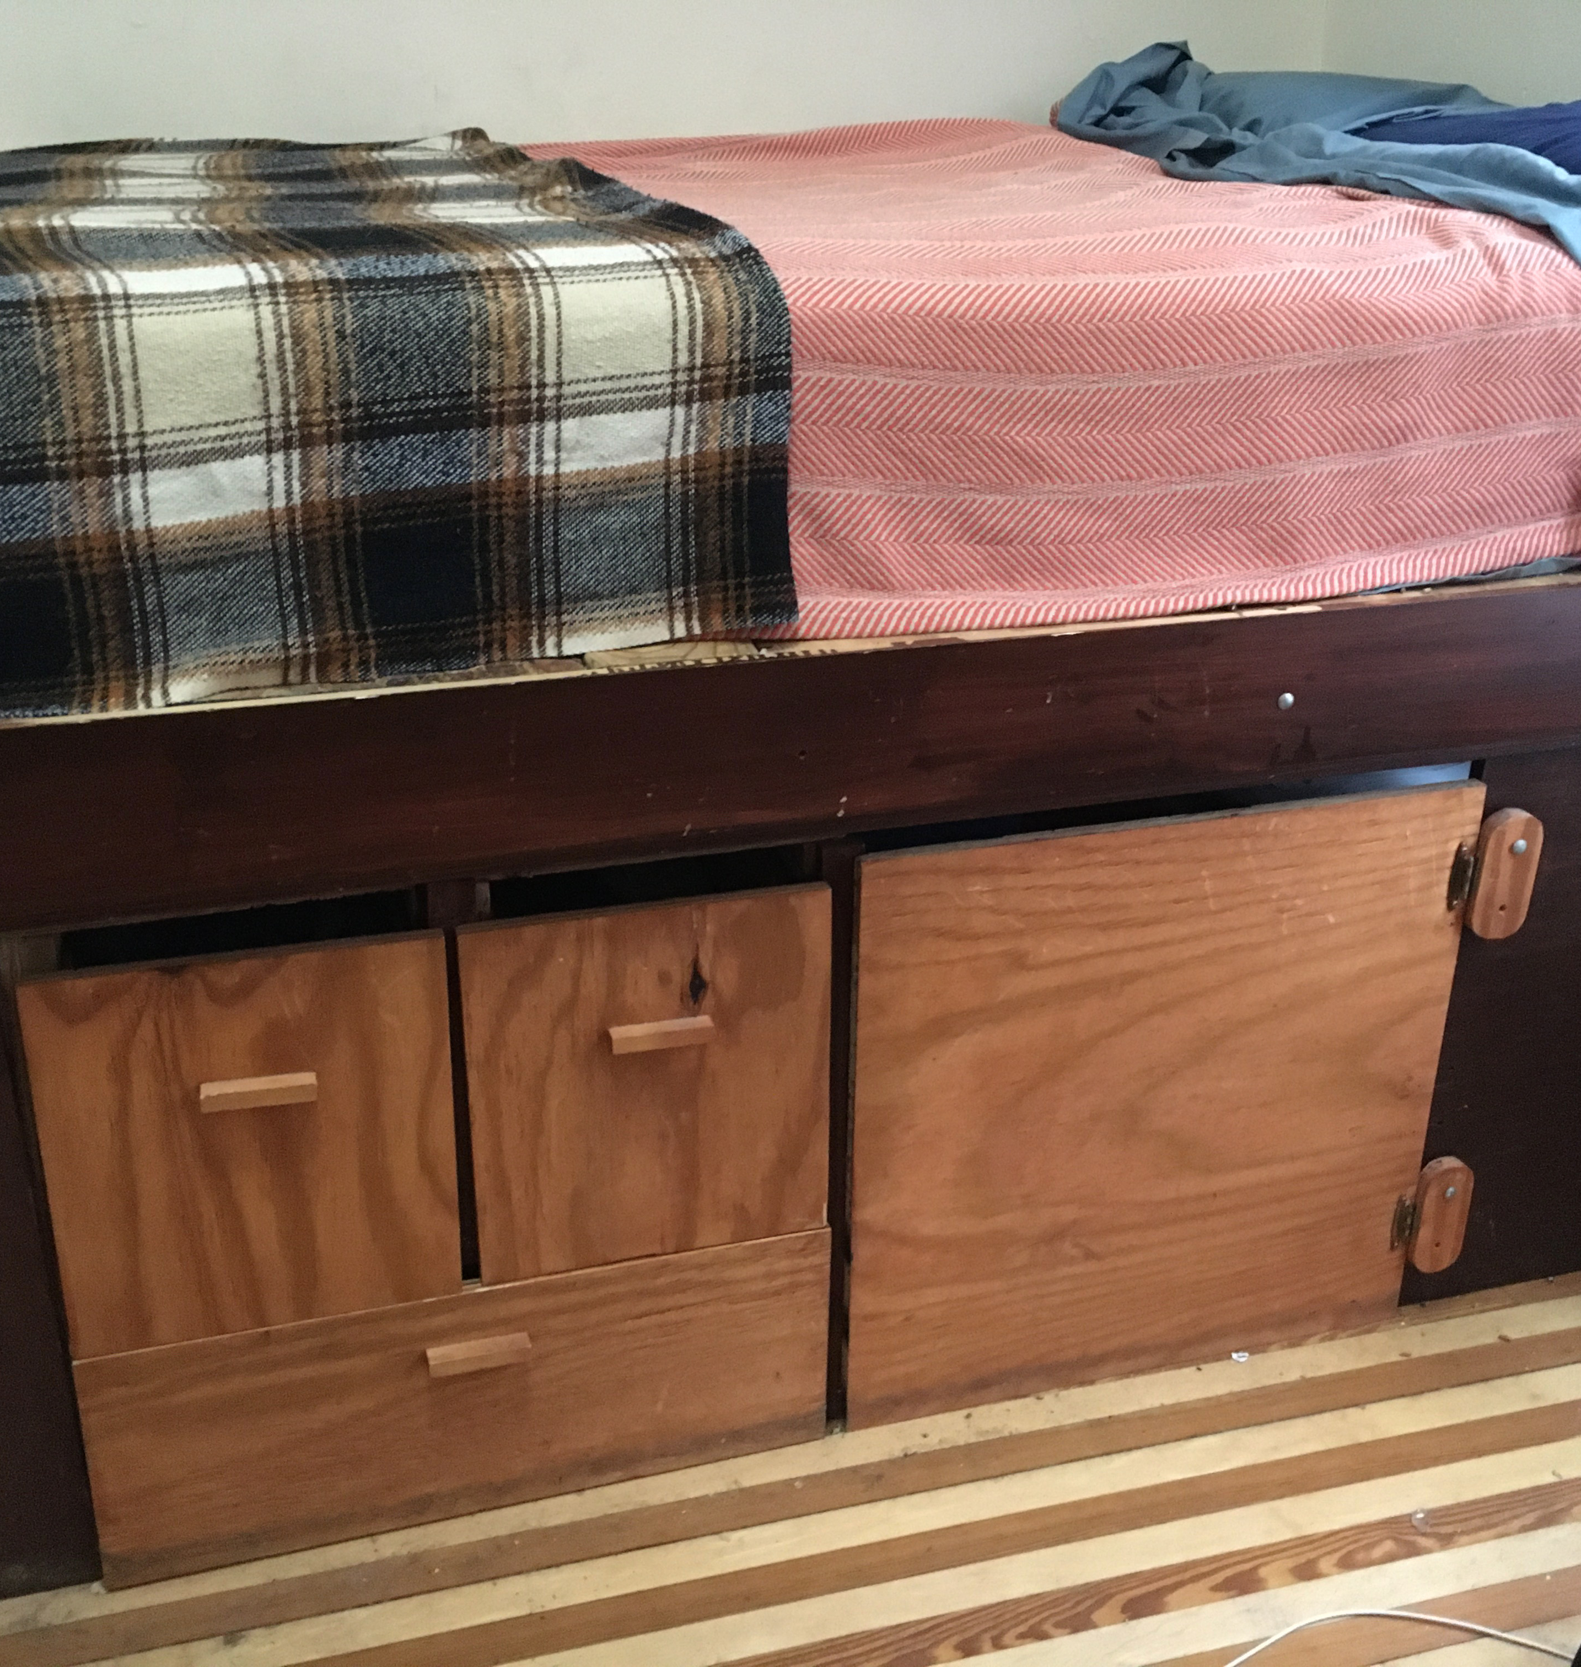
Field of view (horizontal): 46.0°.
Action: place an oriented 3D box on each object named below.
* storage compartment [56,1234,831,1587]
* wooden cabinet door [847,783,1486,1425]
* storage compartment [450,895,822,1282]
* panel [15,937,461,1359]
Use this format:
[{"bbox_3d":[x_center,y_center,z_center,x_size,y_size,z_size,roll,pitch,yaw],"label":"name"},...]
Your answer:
[{"bbox_3d":[-0.261,0.477,1.571,0.622,0.222,0.040,-6,23,-17],"label":"storage compartment"},{"bbox_3d":[0.334,0.244,1.700,0.600,0.567,0.020,-6,23,-17],"label":"wooden cabinet door"},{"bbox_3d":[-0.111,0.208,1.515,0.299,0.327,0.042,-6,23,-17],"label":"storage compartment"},{"bbox_3d":[-0.408,0.240,1.420,0.301,0.327,0.040,-6,23,-17],"label":"panel"}]

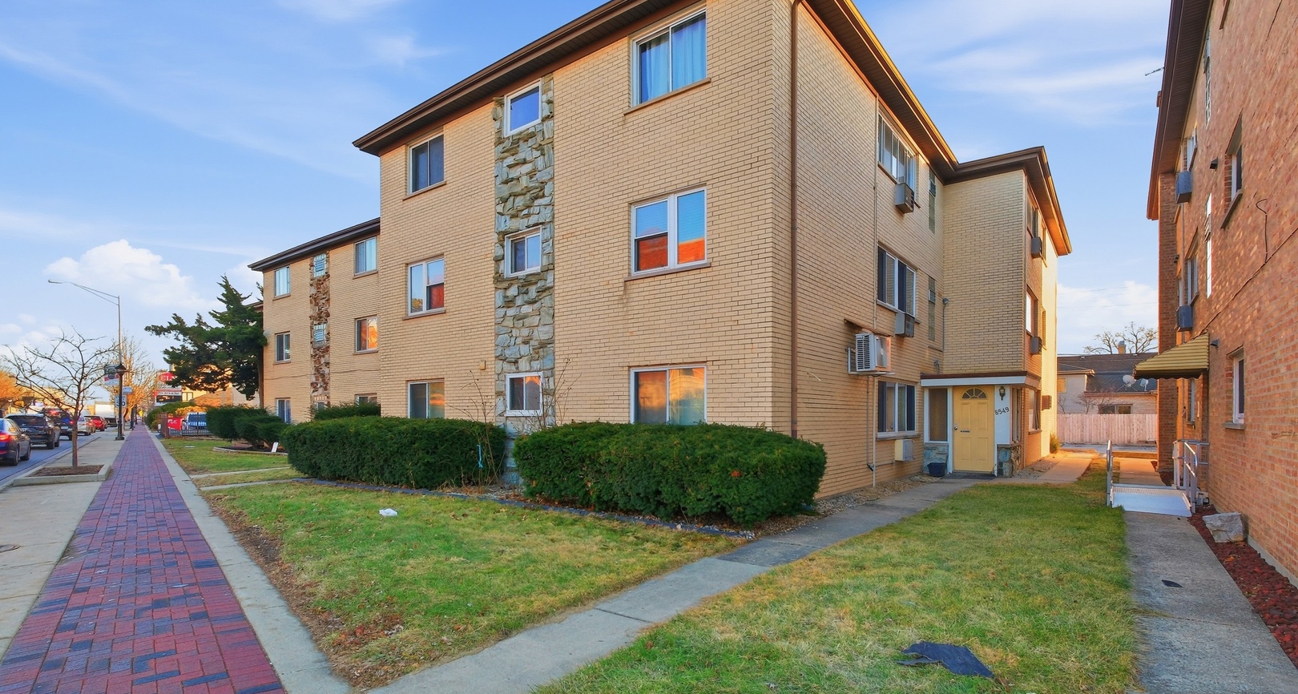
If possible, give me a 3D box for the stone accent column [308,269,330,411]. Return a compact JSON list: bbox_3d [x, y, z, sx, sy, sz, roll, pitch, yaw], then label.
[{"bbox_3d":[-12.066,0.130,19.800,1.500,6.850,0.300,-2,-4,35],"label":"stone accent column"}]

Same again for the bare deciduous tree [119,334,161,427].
[{"bbox_3d":[-54.242,3.421,57.000,4.800,9.500,4.800,3,-4,-43],"label":"bare deciduous tree"}]

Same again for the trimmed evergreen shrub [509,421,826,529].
[{"bbox_3d":[0.226,1.775,8.300,4.200,1.140,1.750,-2,-4,37],"label":"trimmed evergreen shrub"}]

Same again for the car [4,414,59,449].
[{"bbox_3d":[-30.606,4.094,26.670,1.870,1.580,4.600,3,-4,-43],"label":"car"}]

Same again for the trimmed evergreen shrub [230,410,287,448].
[{"bbox_3d":[-13.914,2.948,19.400,1.700,1.350,1.550,-2,-4,35],"label":"trimmed evergreen shrub"}]

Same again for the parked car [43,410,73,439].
[{"bbox_3d":[-36.980,4.728,33.400,1.900,1.750,4.700,3,-4,-43],"label":"parked car"}]

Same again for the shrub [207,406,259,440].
[{"bbox_3d":[-16.810,3.095,22.000,1.900,1.500,1.750,-2,-4,35],"label":"shrub"}]

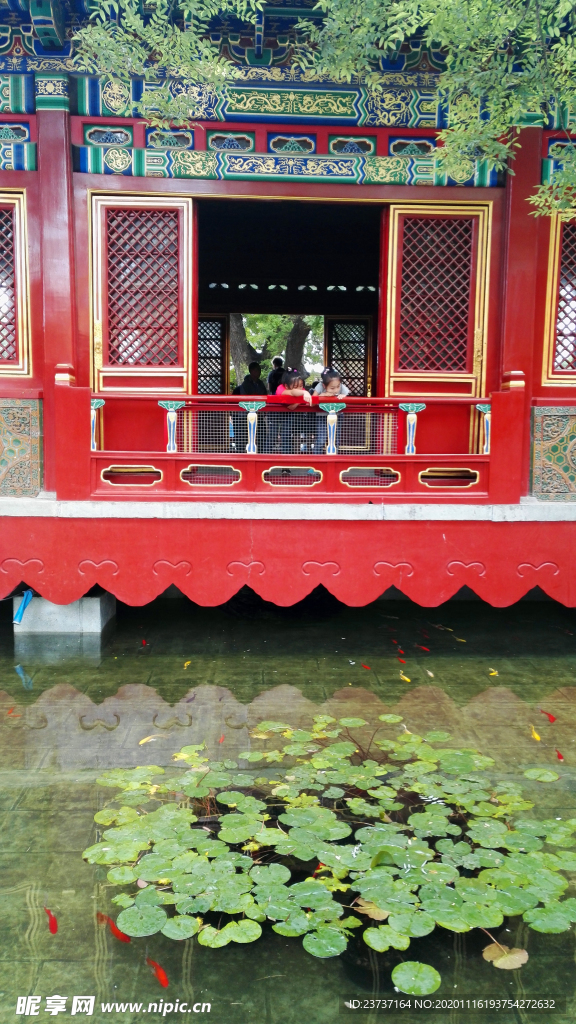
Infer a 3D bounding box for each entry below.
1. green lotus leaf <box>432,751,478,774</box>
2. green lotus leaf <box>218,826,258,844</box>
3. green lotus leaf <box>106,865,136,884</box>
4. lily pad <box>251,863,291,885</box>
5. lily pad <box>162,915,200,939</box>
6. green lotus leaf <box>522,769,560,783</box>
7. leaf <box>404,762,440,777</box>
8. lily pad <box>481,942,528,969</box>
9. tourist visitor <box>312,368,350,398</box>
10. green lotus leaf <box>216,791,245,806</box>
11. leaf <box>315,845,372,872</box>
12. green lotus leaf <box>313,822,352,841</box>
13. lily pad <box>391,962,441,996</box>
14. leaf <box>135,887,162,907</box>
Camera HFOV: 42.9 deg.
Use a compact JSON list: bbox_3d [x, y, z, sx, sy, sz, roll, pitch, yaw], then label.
[{"bbox_3d":[0.915,1.357,3.971,0.222,0.025,0.248,1,7,-2],"label":"green lotus leaf"},{"bbox_3d":[-0.223,1.458,3.306,0.180,0.015,0.159,1,6,-3],"label":"green lotus leaf"},{"bbox_3d":[-0.666,1.458,2.941,0.126,0.020,0.128,1,5,0],"label":"green lotus leaf"},{"bbox_3d":[-0.070,1.459,2.951,0.161,0.025,0.144,1,7,-2],"label":"lily pad"},{"bbox_3d":[-0.386,1.492,2.631,0.136,0.025,0.136,1,7,-2],"label":"lily pad"},{"bbox_3d":[1.326,1.378,3.835,0.188,0.025,0.171,1,7,-2],"label":"green lotus leaf"},{"bbox_3d":[0.720,1.398,3.981,0.197,0.015,0.183,1,6,-3],"label":"leaf"},{"bbox_3d":[0.746,1.521,2.514,0.158,0.025,0.141,1,7,-2],"label":"lily pad"},{"bbox_3d":[0.394,-0.839,6.800,0.400,1.020,0.460,0,5,-6],"label":"tourist visitor"},{"bbox_3d":[-0.280,1.406,3.605,0.143,0.020,0.144,1,5,0],"label":"green lotus leaf"},{"bbox_3d":[0.239,1.458,3.098,0.229,0.020,0.222,1,5,0],"label":"leaf"},{"bbox_3d":[0.193,1.437,3.332,0.204,0.020,0.208,1,5,0],"label":"green lotus leaf"},{"bbox_3d":[0.426,1.560,2.449,0.167,0.015,0.160,1,6,-3],"label":"lily pad"},{"bbox_3d":[-0.531,1.472,2.808,0.124,0.020,0.131,1,5,0],"label":"leaf"}]

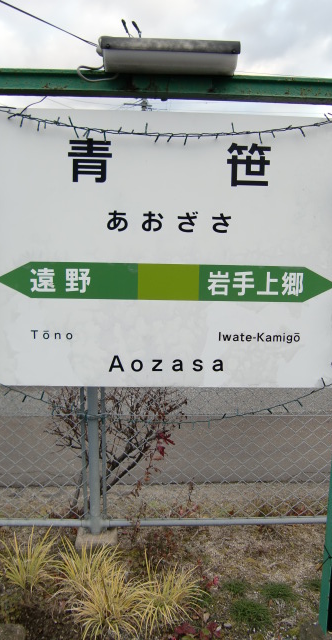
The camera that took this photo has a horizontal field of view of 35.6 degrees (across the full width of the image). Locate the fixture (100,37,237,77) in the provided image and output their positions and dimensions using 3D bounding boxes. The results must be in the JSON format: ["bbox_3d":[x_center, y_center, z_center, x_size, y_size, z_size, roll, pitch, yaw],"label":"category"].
[{"bbox_3d":[0.009,-0.776,1.565,0.410,0.080,0.140,1,8,-3],"label":"fixture"}]

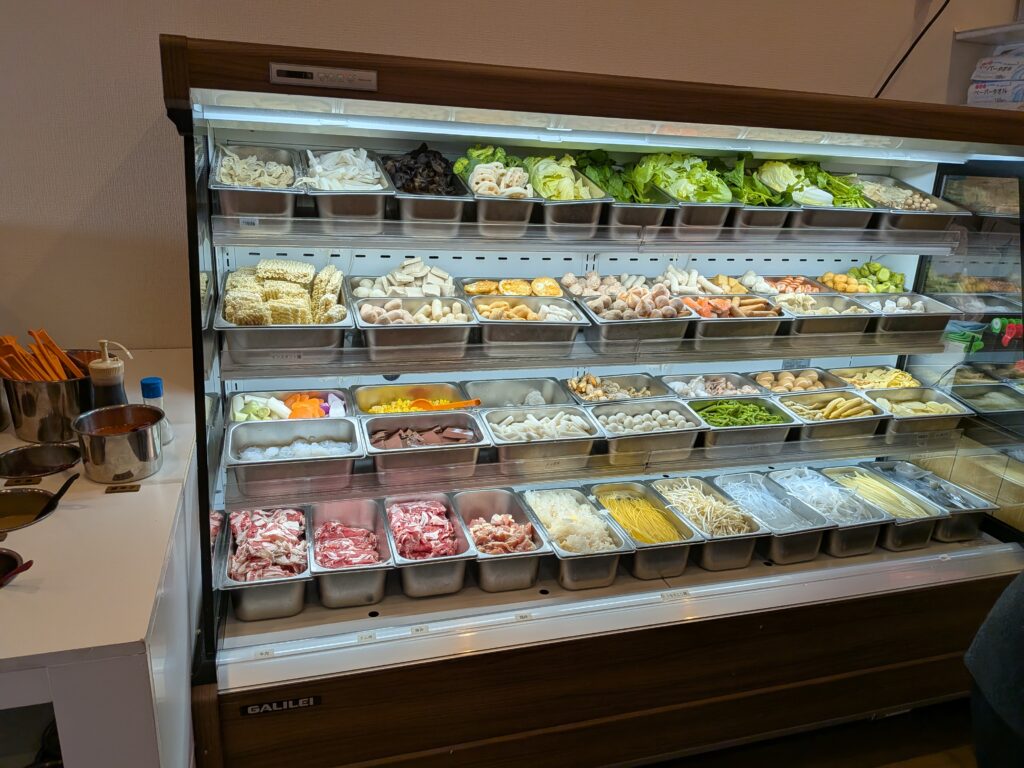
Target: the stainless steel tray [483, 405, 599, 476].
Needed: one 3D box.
[{"bbox_3d":[0.067,0.139,1.677,0.265,0.100,0.162,-2,28,-16],"label":"stainless steel tray"}]

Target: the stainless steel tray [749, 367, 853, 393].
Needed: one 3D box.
[{"bbox_3d":[0.788,0.033,1.975,0.265,0.100,0.162,-3,25,-15],"label":"stainless steel tray"}]

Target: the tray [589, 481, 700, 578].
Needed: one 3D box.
[{"bbox_3d":[0.317,0.365,1.790,0.176,0.100,0.325,-2,19,-16],"label":"tray"}]

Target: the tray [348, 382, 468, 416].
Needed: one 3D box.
[{"bbox_3d":[-0.250,0.080,1.741,0.265,0.100,0.162,-2,27,-16],"label":"tray"}]

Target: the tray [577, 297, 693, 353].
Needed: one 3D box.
[{"bbox_3d":[0.302,-0.137,1.712,0.265,0.100,0.162,-3,29,-15],"label":"tray"}]

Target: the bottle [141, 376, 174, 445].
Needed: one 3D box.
[{"bbox_3d":[-0.701,0.054,1.399,0.061,0.126,0.061,-2,18,-16],"label":"bottle"}]

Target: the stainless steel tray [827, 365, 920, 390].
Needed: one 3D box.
[{"bbox_3d":[1.070,0.026,2.126,0.265,0.100,0.162,-2,27,-16],"label":"stainless steel tray"}]

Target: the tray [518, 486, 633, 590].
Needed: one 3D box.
[{"bbox_3d":[0.129,0.341,1.561,0.162,0.100,0.265,-2,22,-17],"label":"tray"}]

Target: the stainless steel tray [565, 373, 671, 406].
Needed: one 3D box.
[{"bbox_3d":[0.280,0.057,1.917,0.268,0.100,0.162,-2,26,-16],"label":"stainless steel tray"}]

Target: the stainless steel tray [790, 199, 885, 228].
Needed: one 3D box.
[{"bbox_3d":[0.805,-0.490,1.965,0.265,0.100,0.325,-2,33,-16],"label":"stainless steel tray"}]

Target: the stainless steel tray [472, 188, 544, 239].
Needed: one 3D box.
[{"bbox_3d":[-0.050,-0.461,1.755,0.176,0.100,0.325,-2,33,-16],"label":"stainless steel tray"}]

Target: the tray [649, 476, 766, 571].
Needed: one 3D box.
[{"bbox_3d":[0.500,0.366,1.870,0.176,0.100,0.325,-2,19,-16],"label":"tray"}]

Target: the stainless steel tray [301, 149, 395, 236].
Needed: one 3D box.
[{"bbox_3d":[-0.385,-0.447,1.658,0.176,0.100,0.325,-2,33,-16],"label":"stainless steel tray"}]

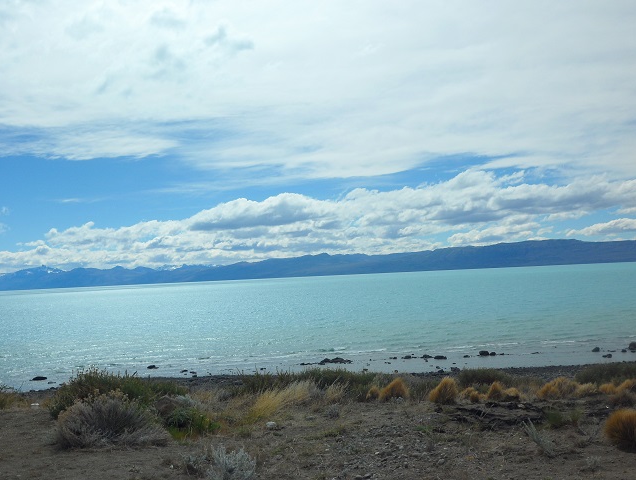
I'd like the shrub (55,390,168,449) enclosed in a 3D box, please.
[{"bbox_3d":[-2.536,2.198,8.400,1.380,0.660,1.150,-3,-3,0],"label":"shrub"}]

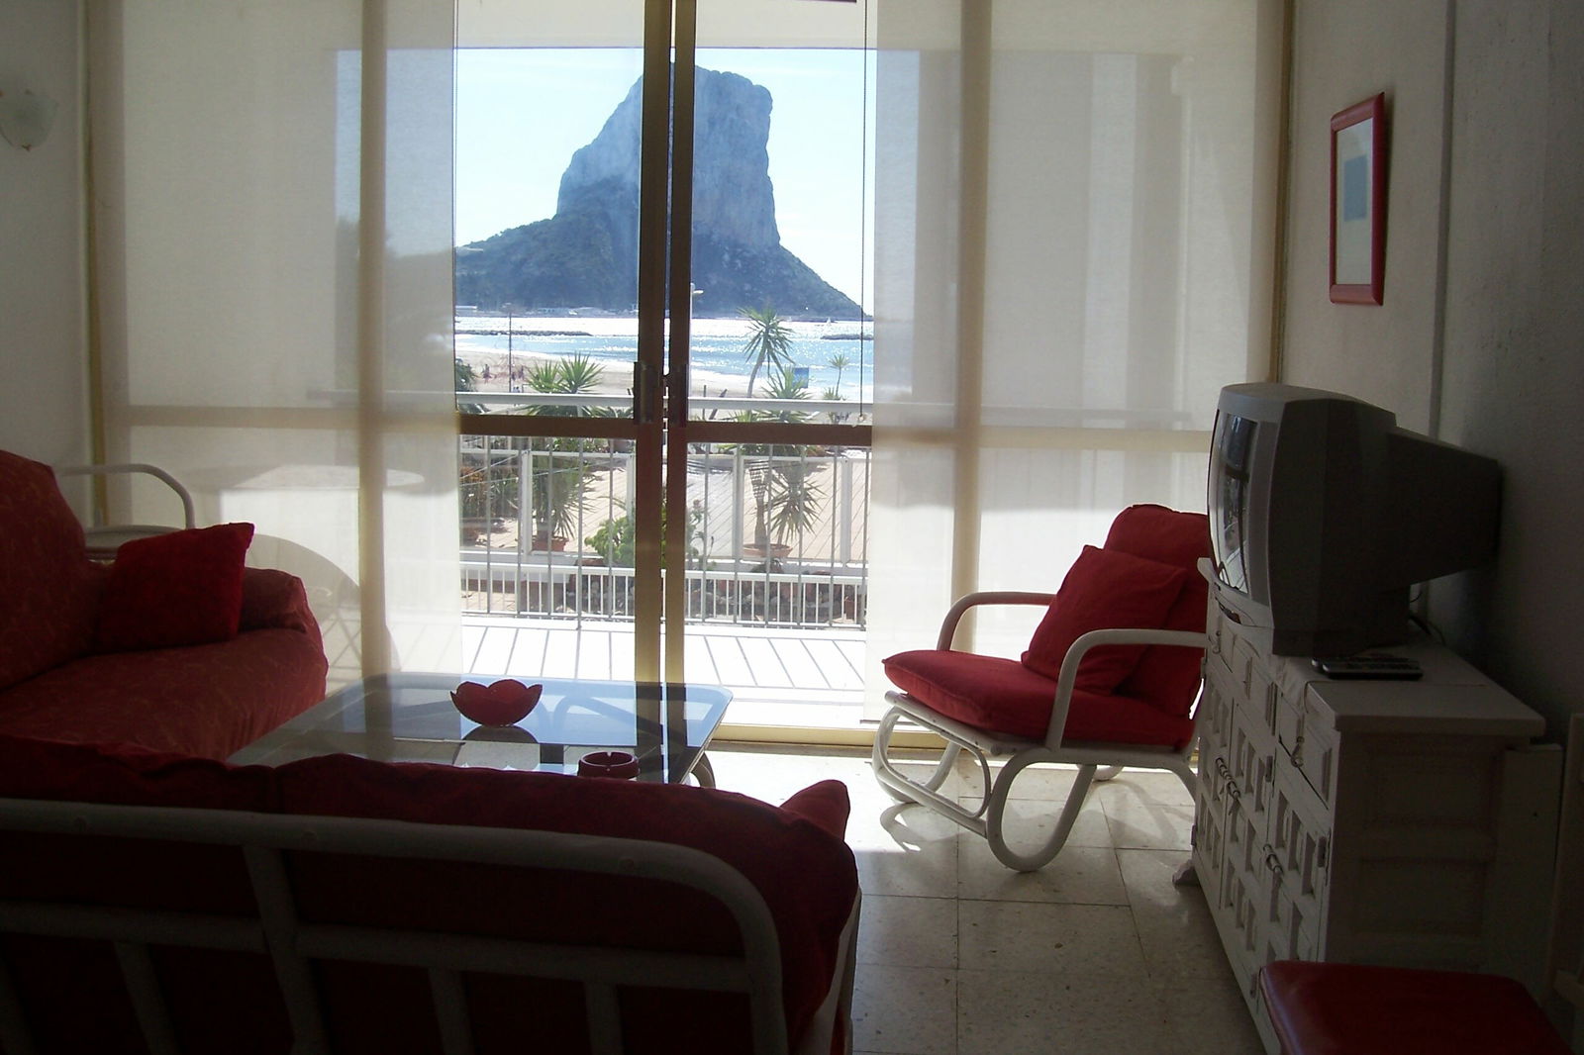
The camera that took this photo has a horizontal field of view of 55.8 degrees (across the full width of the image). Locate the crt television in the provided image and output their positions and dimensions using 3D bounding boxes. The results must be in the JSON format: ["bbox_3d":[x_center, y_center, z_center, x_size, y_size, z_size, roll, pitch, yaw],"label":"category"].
[{"bbox_3d":[1.136,-0.031,3.059,0.445,0.490,0.550,2,8,4],"label":"crt television"}]

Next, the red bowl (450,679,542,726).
[{"bbox_3d":[-0.647,0.390,3.294,0.190,0.084,0.190,1,8,0],"label":"red bowl"}]

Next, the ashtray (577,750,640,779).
[{"bbox_3d":[-0.364,0.469,2.960,0.118,0.032,0.118,2,8,6],"label":"ashtray"}]

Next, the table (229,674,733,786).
[{"bbox_3d":[-0.644,0.667,3.302,0.943,0.475,0.935,2,8,6],"label":"table"}]

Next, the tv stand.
[{"bbox_3d":[1.112,0.572,3.146,0.390,0.755,1.430,2,8,6],"label":"tv stand"}]

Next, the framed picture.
[{"bbox_3d":[1.392,-0.801,3.706,0.030,0.505,0.490,2,8,6],"label":"framed picture"}]

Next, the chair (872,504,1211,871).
[{"bbox_3d":[0.764,0.386,4.077,0.920,0.870,0.640,-2,9,-22],"label":"chair"}]

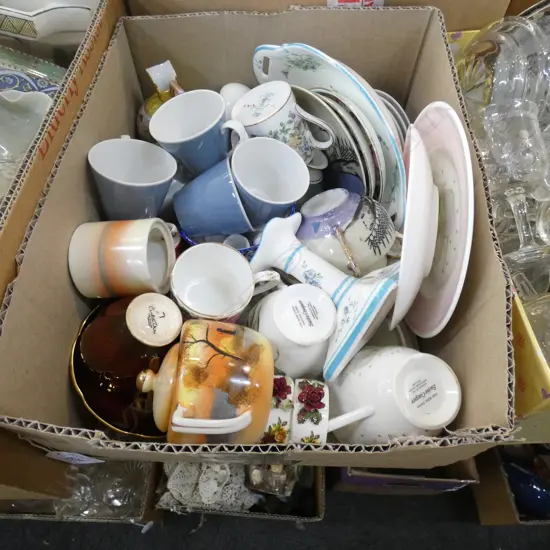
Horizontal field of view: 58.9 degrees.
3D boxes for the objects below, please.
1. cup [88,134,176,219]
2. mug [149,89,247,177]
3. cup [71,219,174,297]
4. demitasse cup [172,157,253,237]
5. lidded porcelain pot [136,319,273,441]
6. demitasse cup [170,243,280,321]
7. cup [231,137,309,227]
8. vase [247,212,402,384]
[{"bbox_3d":[-0.155,-0.096,0.514,0.085,0.069,0.111,3,41,-24],"label":"cup"},{"bbox_3d":[-0.073,-0.147,0.538,0.111,0.069,0.085,14,61,25],"label":"mug"},{"bbox_3d":[-0.152,-0.018,0.498,0.080,0.087,0.076,-1,90,10],"label":"cup"},{"bbox_3d":[-0.065,-0.074,0.524,0.069,0.106,0.085,-18,88,6],"label":"demitasse cup"},{"bbox_3d":[-0.056,0.096,0.415,0.117,0.148,0.108,8,93,-10],"label":"lidded porcelain pot"},{"bbox_3d":[-0.057,0.017,0.525,0.113,0.066,0.083,-6,66,-22],"label":"demitasse cup"},{"bbox_3d":[-0.011,-0.101,0.536,0.085,0.069,0.108,29,56,-6],"label":"cup"},{"bbox_3d":[0.037,0.005,0.458,0.115,0.112,0.129,-46,74,0],"label":"vase"}]

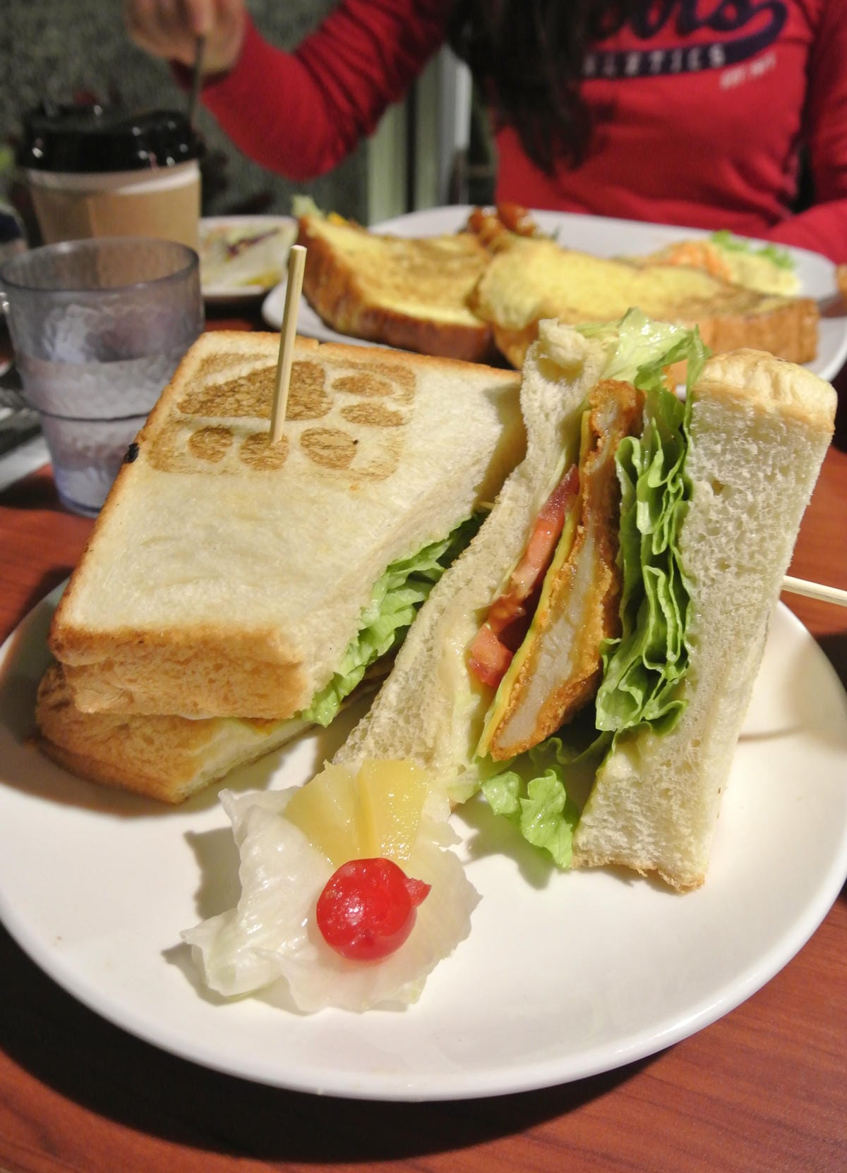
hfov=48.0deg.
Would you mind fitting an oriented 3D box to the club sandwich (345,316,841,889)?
[{"bbox_3d":[0.034,-0.002,0.232,0.101,0.113,0.072,15,38,20],"label":"club sandwich"}]

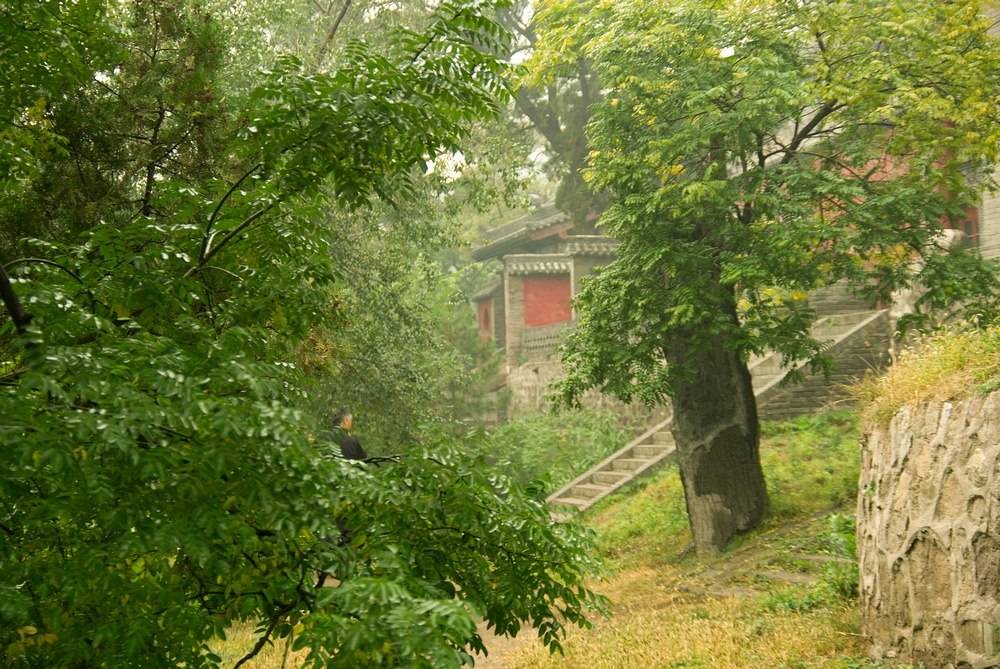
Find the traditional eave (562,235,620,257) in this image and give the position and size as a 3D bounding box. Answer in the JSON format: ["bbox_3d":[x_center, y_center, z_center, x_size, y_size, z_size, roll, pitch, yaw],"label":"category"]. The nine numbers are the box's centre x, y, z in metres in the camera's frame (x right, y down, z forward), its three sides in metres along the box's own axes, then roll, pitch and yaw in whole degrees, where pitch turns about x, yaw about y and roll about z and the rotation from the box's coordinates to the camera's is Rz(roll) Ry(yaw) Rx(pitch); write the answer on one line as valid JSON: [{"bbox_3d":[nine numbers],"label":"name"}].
[{"bbox_3d":[2.040,-1.995,42.000,1.400,0.460,0.600,-1,-2,-17],"label":"traditional eave"}]

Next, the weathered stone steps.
[{"bbox_3d":[2.868,1.046,25.043,4.521,2.570,1.773,-1,-2,-17],"label":"weathered stone steps"}]

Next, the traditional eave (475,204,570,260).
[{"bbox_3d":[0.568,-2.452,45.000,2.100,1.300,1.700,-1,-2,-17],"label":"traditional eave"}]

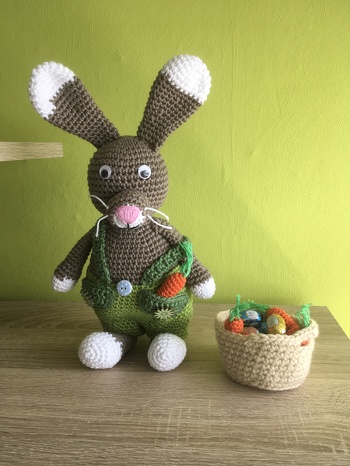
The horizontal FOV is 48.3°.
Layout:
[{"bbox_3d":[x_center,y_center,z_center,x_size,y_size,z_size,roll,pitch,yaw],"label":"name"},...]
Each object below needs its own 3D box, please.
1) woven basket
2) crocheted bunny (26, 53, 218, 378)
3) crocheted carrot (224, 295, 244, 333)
[{"bbox_3d":[0.102,0.129,0.440,0.116,0.071,0.074,0,12,7],"label":"woven basket"},{"bbox_3d":[-0.066,-0.033,0.501,0.236,0.369,0.173,-1,12,0],"label":"crocheted bunny"},{"bbox_3d":[0.066,0.104,0.430,0.025,0.060,0.027,0,12,5],"label":"crocheted carrot"}]

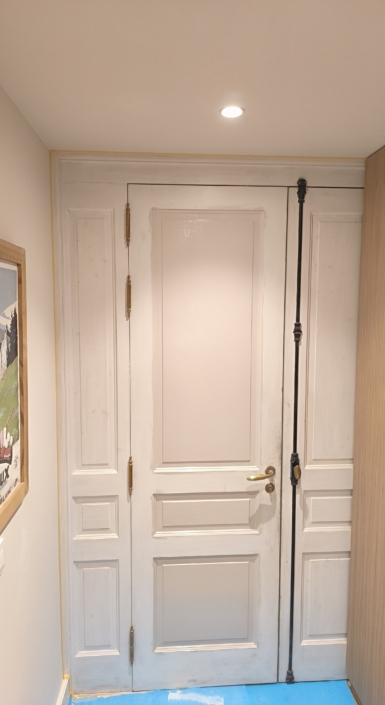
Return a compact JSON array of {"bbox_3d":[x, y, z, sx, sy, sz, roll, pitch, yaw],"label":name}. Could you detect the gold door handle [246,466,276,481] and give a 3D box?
[{"bbox_3d":[0.309,0.548,2.115,0.130,0.052,0.060,0,5,-4],"label":"gold door handle"}]

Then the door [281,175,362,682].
[{"bbox_3d":[0.609,0.433,2.170,0.390,2.316,0.050,0,5,-4],"label":"door"}]

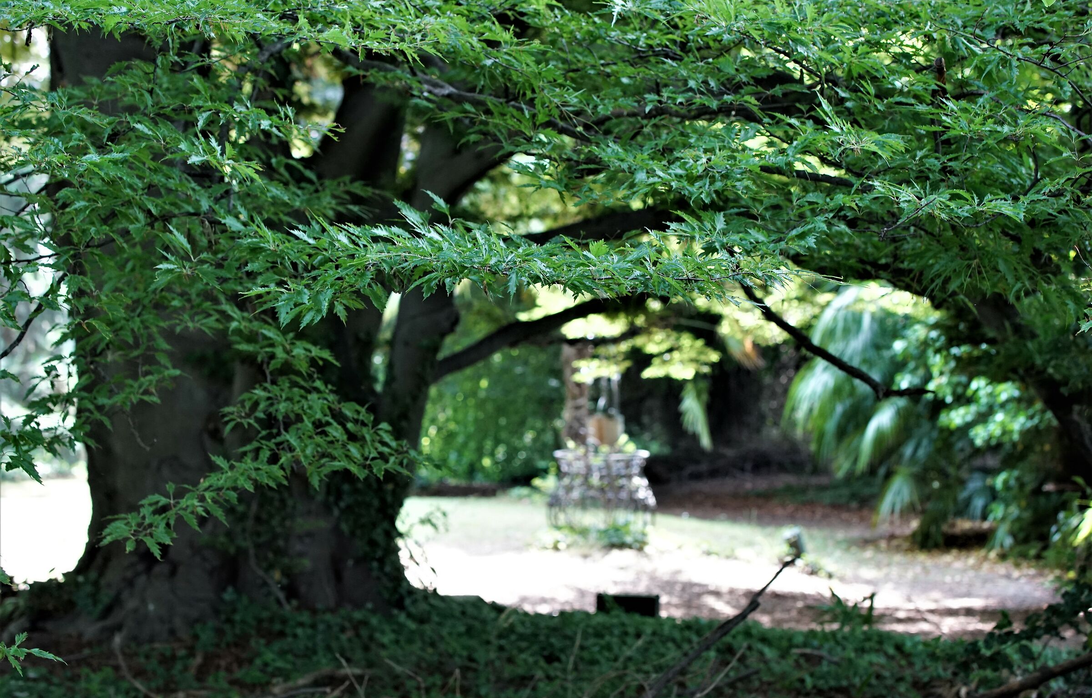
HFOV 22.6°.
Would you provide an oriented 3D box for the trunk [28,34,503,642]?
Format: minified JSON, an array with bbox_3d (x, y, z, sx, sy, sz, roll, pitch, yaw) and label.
[{"bbox_3d":[-1.487,-0.072,14.400,2.450,3.200,1.900,0,-1,0],"label":"trunk"}]

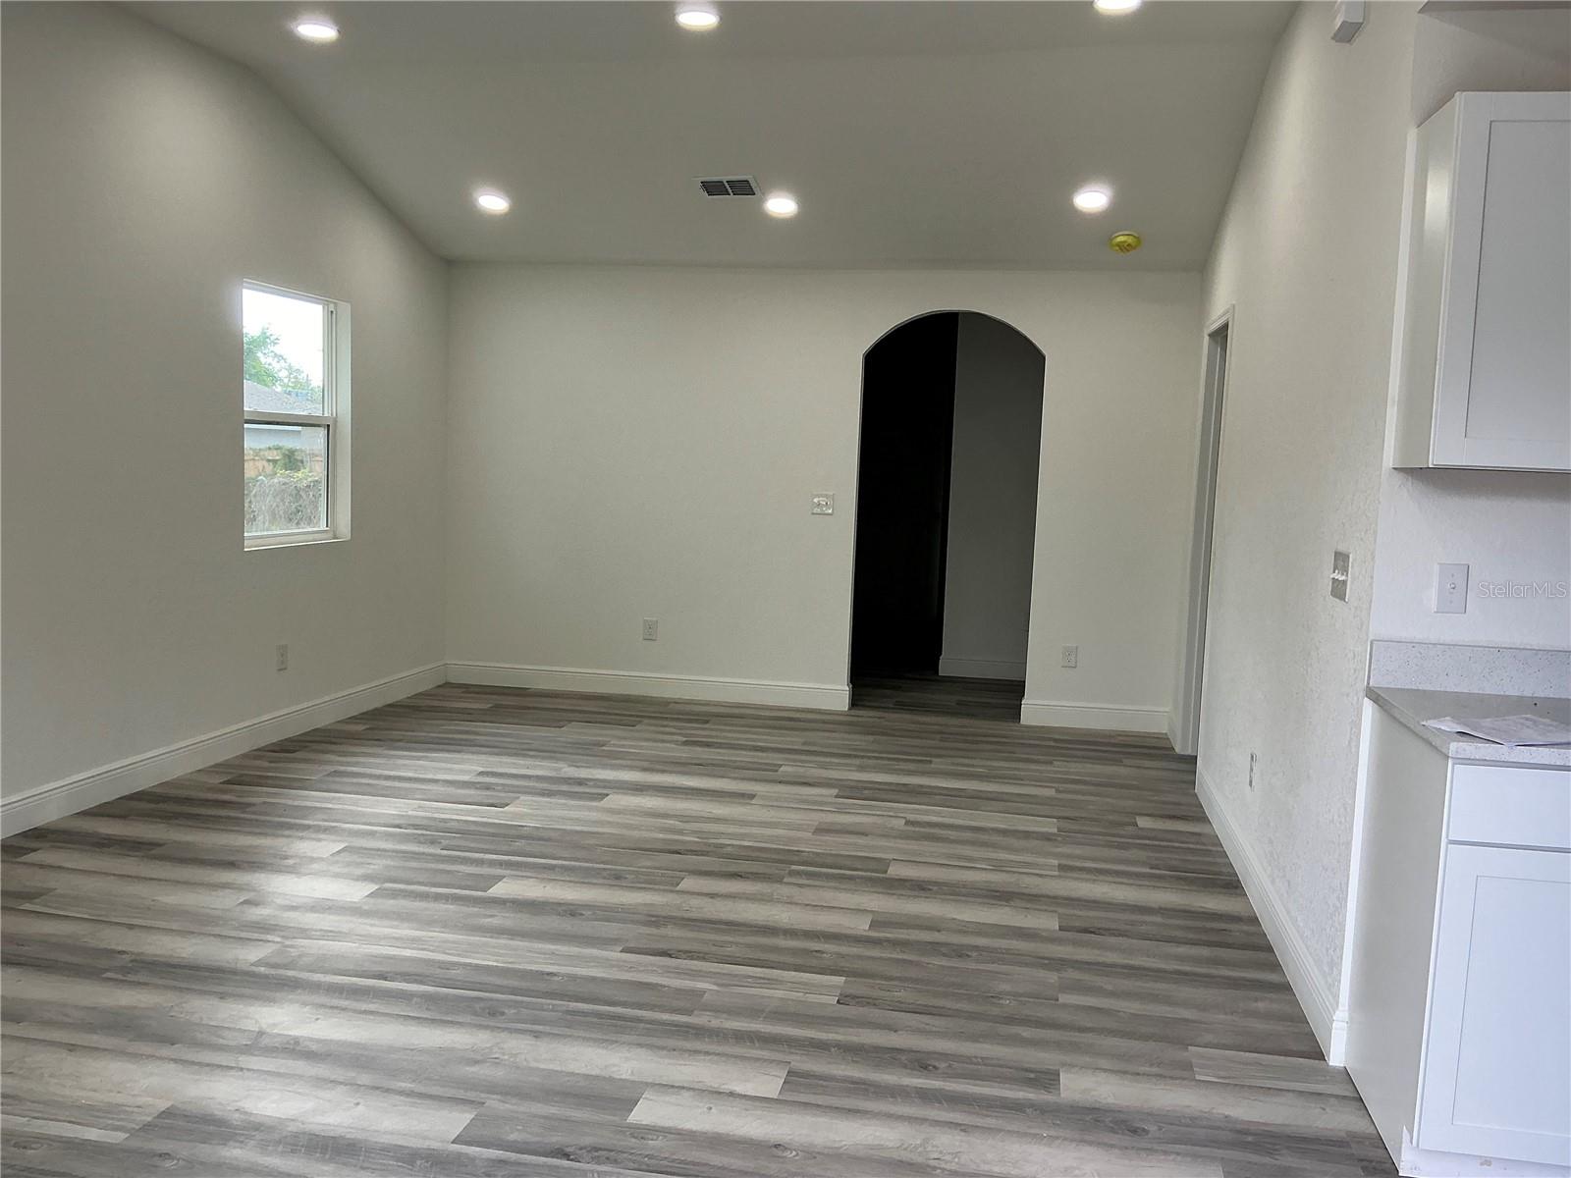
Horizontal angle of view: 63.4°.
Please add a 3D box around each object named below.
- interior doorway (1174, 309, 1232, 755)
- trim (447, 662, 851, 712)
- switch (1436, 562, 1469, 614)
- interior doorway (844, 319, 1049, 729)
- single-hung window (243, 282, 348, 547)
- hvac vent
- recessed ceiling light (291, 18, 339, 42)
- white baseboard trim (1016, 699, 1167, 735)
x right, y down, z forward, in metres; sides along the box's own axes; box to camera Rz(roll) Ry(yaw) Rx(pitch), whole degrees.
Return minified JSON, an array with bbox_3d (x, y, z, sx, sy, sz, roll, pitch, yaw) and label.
[{"bbox_3d":[1.983,-0.174,5.887,0.130,2.095,0.890,3,6,11],"label":"interior doorway"},{"bbox_3d":[-0.831,0.565,7.336,2.408,0.124,0.018,3,6,9],"label":"trim"},{"bbox_3d":[1.517,0.001,2.889,0.069,0.115,0.010,3,6,11],"label":"switch"},{"bbox_3d":[0.885,-0.399,7.035,0.980,2.232,0.120,3,6,9],"label":"interior doorway"},{"bbox_3d":[-2.314,-0.791,5.944,0.100,1.165,0.876,3,6,11],"label":"single-hung window"},{"bbox_3d":[-0.267,-1.931,6.115,0.285,0.020,0.210,3,-9,11],"label":"hvac vent"},{"bbox_3d":[-1.802,-2.135,4.877,0.170,0.025,0.170,3,6,11],"label":"recessed ceiling light"},{"bbox_3d":[1.692,0.701,6.944,0.789,0.124,0.018,3,6,9],"label":"white baseboard trim"}]

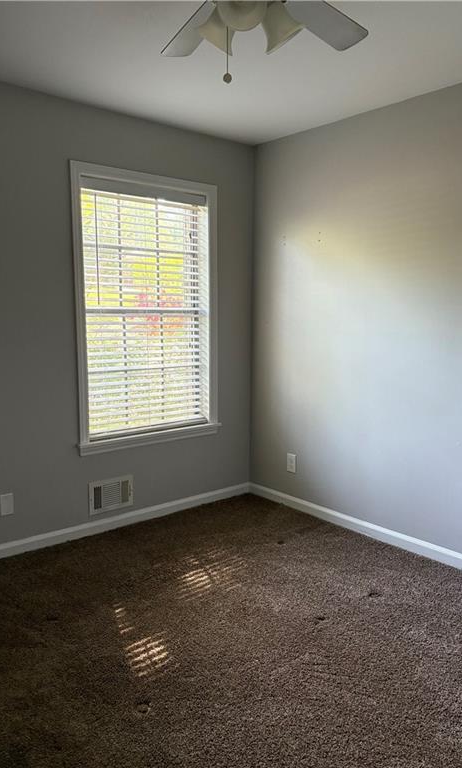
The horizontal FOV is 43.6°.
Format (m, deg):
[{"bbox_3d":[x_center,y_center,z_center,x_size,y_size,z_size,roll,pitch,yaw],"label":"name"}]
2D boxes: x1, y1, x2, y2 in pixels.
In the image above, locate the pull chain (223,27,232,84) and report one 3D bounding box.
[{"bbox_3d":[-0.008,-0.843,1.483,0.021,0.139,0.021,0,7,0],"label":"pull chain"}]

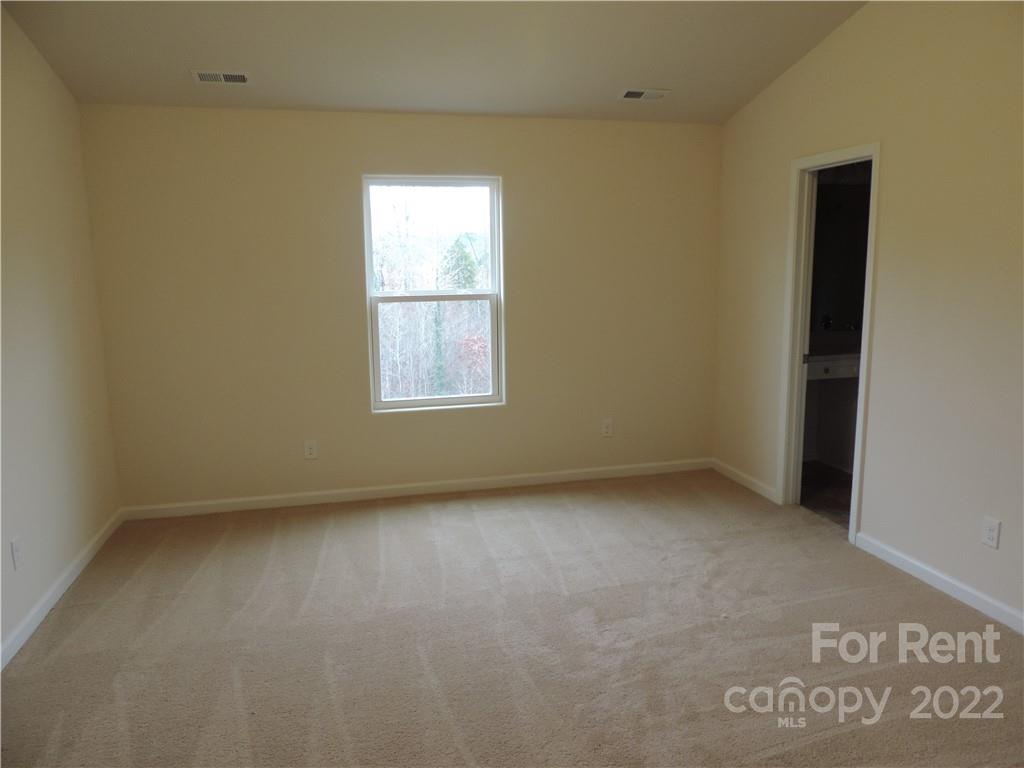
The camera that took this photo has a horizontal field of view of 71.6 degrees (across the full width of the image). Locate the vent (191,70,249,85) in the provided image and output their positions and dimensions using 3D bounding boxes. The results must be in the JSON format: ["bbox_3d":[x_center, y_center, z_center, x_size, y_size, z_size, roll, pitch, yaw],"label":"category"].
[{"bbox_3d":[-1.560,-1.637,3.816,0.280,0.018,0.135,-3,-4,-13],"label":"vent"}]

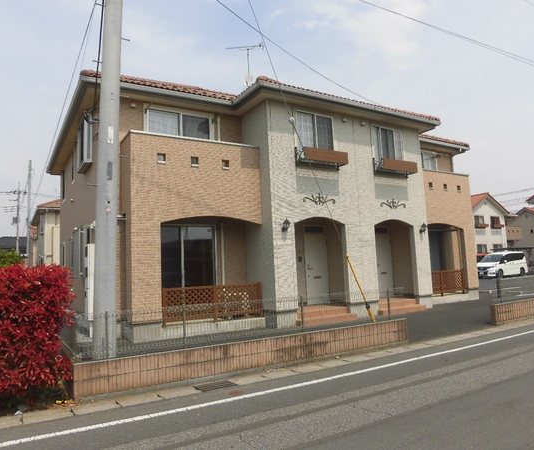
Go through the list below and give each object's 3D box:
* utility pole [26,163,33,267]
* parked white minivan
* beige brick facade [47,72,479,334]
[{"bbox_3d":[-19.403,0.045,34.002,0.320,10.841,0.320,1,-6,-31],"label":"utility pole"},{"bbox_3d":[17.663,3.033,31.428,4.750,1.870,1.740,1,-6,-30],"label":"parked white minivan"},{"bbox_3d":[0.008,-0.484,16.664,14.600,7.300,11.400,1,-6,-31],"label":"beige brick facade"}]

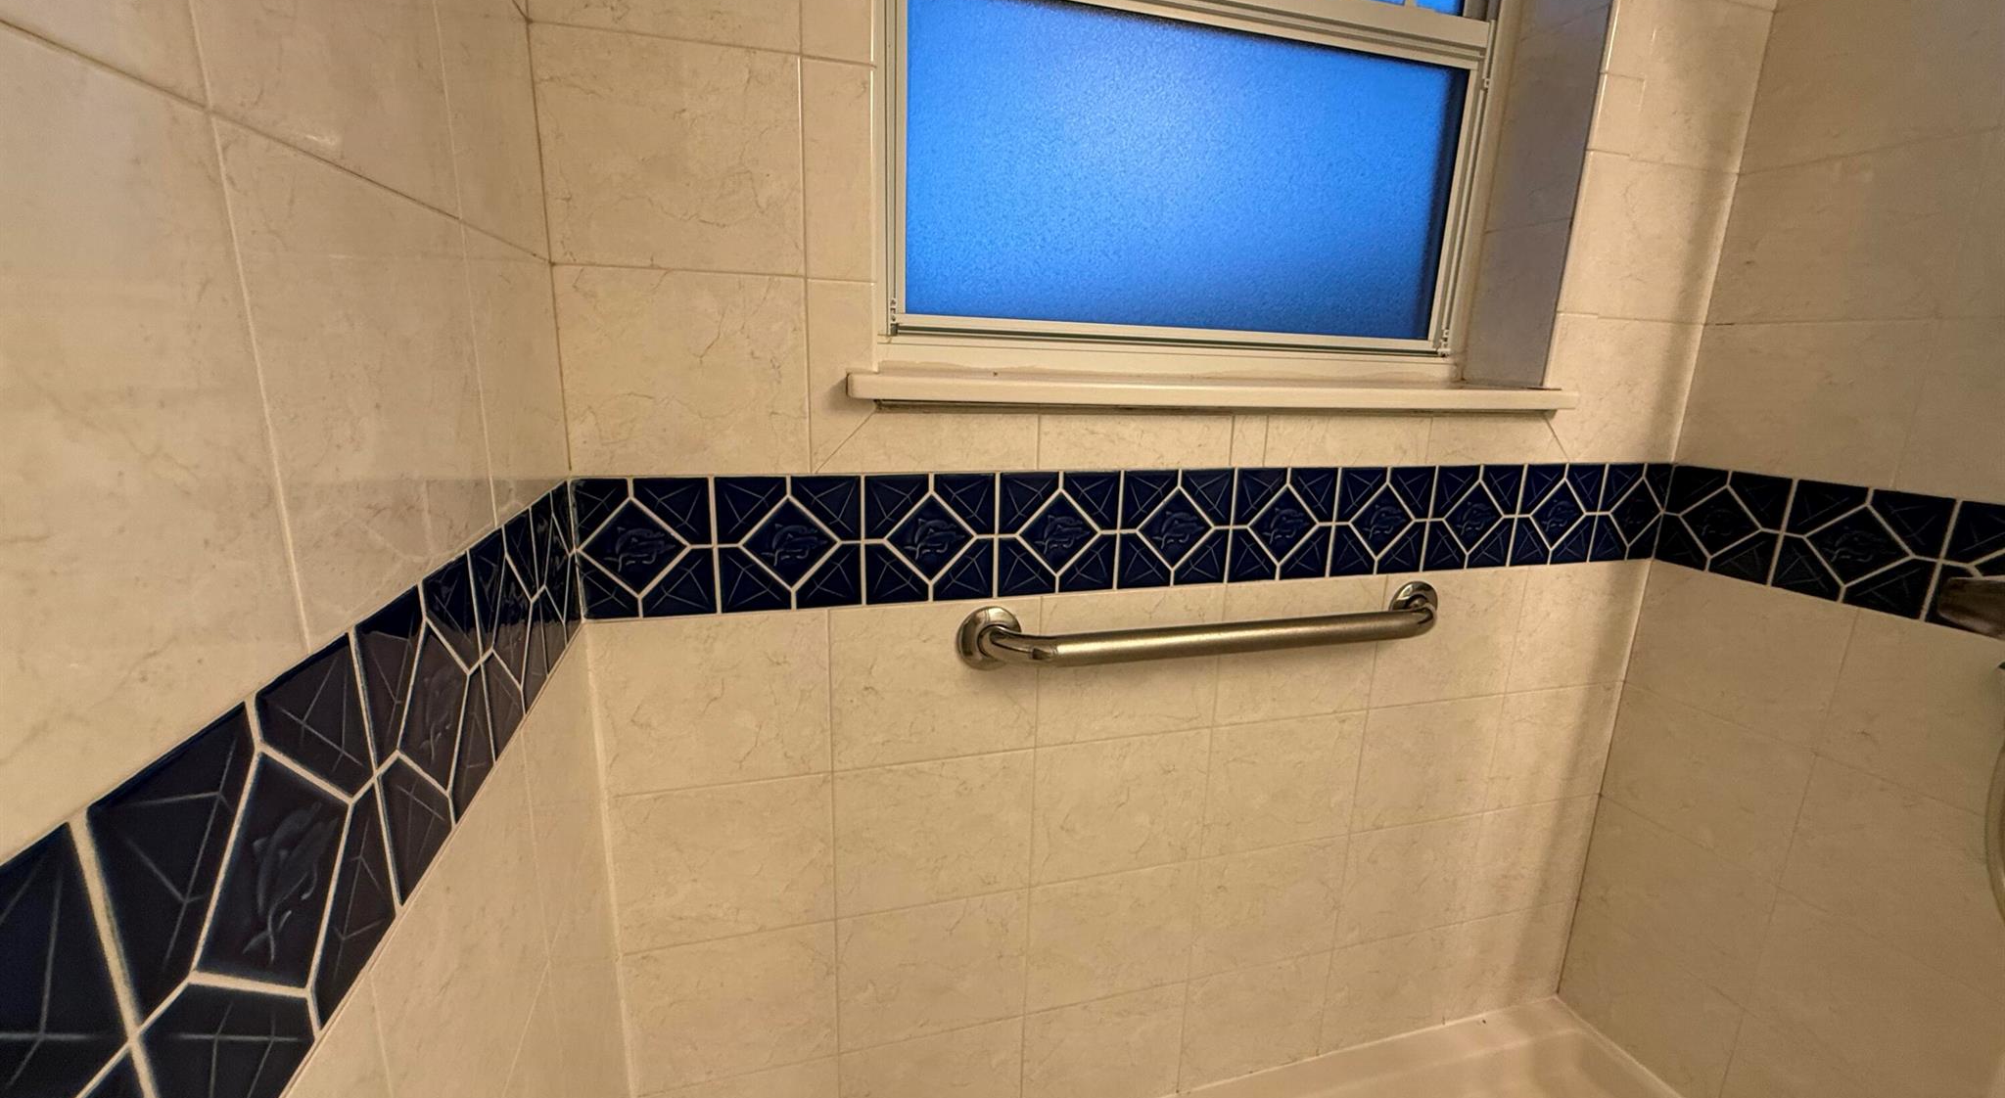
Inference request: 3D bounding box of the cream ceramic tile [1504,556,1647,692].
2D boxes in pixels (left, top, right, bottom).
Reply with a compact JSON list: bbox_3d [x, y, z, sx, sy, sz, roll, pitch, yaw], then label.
[{"bbox_3d":[0.892,0.120,1.258,0.249,0.200,0.010,-2,14,-16],"label":"cream ceramic tile"}]

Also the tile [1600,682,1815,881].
[{"bbox_3d":[1.031,0.336,1.200,0.009,0.197,0.247,-2,14,-16],"label":"tile"}]

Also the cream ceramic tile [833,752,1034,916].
[{"bbox_3d":[-0.082,0.353,1.012,0.249,0.199,0.010,-2,14,-16],"label":"cream ceramic tile"}]

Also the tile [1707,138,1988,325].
[{"bbox_3d":[1.060,-0.392,1.034,0.010,0.199,0.250,-2,14,-16],"label":"tile"}]

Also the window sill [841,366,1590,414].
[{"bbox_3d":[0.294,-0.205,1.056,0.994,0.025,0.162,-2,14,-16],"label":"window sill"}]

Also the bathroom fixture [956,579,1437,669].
[{"bbox_3d":[0.292,0.104,1.011,0.696,0.078,0.077,-2,14,-16],"label":"bathroom fixture"}]

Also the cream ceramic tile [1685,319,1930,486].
[{"bbox_3d":[1.046,-0.197,1.072,0.009,0.196,0.247,-2,14,-16],"label":"cream ceramic tile"}]

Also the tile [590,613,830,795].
[{"bbox_3d":[-0.318,0.168,0.904,0.247,0.200,0.010,-2,14,-16],"label":"tile"}]

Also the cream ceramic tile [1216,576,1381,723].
[{"bbox_3d":[0.408,0.139,1.117,0.251,0.200,0.010,-2,14,-16],"label":"cream ceramic tile"}]

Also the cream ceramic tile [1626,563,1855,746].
[{"bbox_3d":[1.036,0.142,1.153,0.009,0.198,0.247,-2,14,-16],"label":"cream ceramic tile"}]

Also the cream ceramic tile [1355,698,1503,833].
[{"bbox_3d":[0.635,0.321,1.215,0.247,0.197,0.009,-2,14,-16],"label":"cream ceramic tile"}]

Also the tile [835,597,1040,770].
[{"bbox_3d":[-0.077,0.158,0.966,0.249,0.199,0.010,-2,14,-16],"label":"tile"}]

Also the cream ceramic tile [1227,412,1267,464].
[{"bbox_3d":[0.302,-0.134,1.001,0.046,0.065,0.009,-2,14,-16],"label":"cream ceramic tile"}]

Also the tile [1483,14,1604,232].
[{"bbox_3d":[0.730,-0.564,1.088,0.009,0.244,0.125,-2,14,-16],"label":"tile"}]

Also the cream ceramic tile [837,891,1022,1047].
[{"bbox_3d":[-0.088,0.548,1.059,0.249,0.197,0.010,-2,14,-16],"label":"cream ceramic tile"}]

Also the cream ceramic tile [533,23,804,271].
[{"bbox_3d":[-0.309,-0.373,0.774,0.232,0.199,0.010,-2,14,-16],"label":"cream ceramic tile"}]

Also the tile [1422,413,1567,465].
[{"bbox_3d":[0.696,-0.155,1.131,0.255,0.074,0.010,-2,14,-16],"label":"tile"}]

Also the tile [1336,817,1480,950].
[{"bbox_3d":[0.635,0.518,1.271,0.250,0.197,0.010,-2,14,-16],"label":"tile"}]

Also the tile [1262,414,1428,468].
[{"bbox_3d":[0.446,-0.140,1.043,0.250,0.065,0.009,-2,14,-16],"label":"tile"}]

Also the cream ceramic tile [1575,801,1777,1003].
[{"bbox_3d":[1.042,0.539,1.267,0.010,0.202,0.251,-2,14,-16],"label":"cream ceramic tile"}]

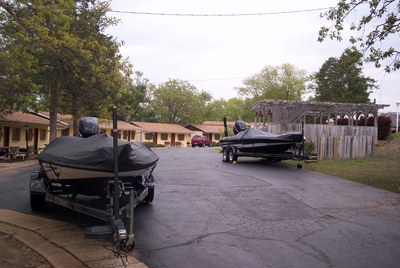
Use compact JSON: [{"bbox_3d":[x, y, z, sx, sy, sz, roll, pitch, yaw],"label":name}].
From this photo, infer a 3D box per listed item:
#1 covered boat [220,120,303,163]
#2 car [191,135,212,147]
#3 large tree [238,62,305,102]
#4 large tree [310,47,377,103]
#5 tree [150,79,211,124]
[{"bbox_3d":[3.300,0.370,20.200,2.400,2.200,6.300,0,0,-21],"label":"covered boat"},{"bbox_3d":[0.250,1.080,59.500,1.850,1.730,4.600,0,0,22],"label":"car"},{"bbox_3d":[10.600,-4.200,61.000,9.900,12.200,9.500,0,0,0],"label":"large tree"},{"bbox_3d":[15.200,-4.100,44.000,7.000,10.500,7.000,0,0,0],"label":"large tree"},{"bbox_3d":[-3.600,-4.200,77.000,11.000,12.300,10.500,0,0,0],"label":"tree"}]

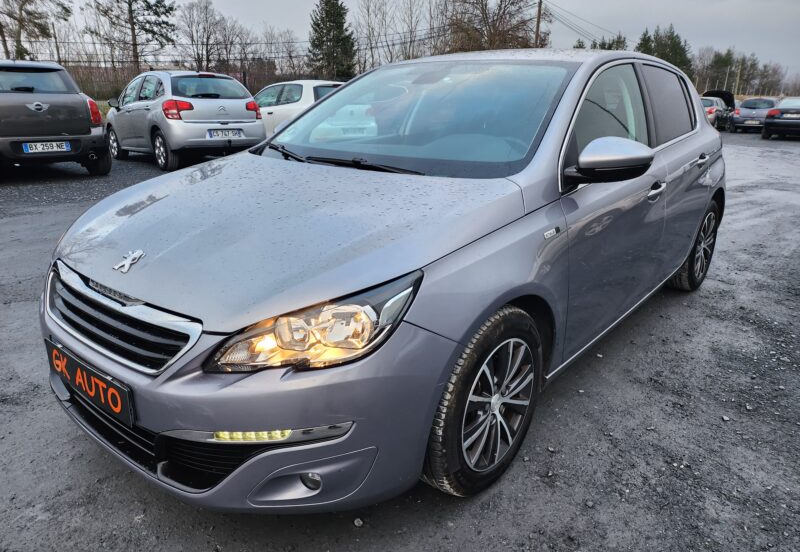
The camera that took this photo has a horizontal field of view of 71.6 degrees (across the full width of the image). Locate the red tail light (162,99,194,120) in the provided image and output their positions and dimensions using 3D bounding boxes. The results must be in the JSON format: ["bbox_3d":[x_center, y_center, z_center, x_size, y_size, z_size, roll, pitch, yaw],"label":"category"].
[{"bbox_3d":[-3.308,-2.486,8.316,0.390,0.280,0.220,-9,19,-29],"label":"red tail light"}]

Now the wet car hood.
[{"bbox_3d":[-0.494,-0.200,1.946,1.500,0.230,1.080,15,37,38],"label":"wet car hood"}]

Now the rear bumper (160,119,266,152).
[{"bbox_3d":[-2.816,-2.186,8.675,1.660,0.480,0.500,-14,22,-38],"label":"rear bumper"}]

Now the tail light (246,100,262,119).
[{"bbox_3d":[-2.365,-2.672,8.930,0.370,0.290,0.300,-14,22,-38],"label":"tail light"}]

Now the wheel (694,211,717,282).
[{"bbox_3d":[1.970,-0.213,3.708,0.150,0.435,0.435,14,22,38],"label":"wheel"}]

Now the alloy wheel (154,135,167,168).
[{"bbox_3d":[-3.689,-1.960,8.710,0.190,0.480,0.480,-14,22,-40],"label":"alloy wheel"}]

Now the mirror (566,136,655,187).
[{"bbox_3d":[0.735,-0.411,1.929,0.250,0.160,0.180,15,23,38],"label":"mirror"}]

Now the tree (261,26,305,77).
[{"bbox_3d":[-9.445,-16.796,44.151,3.400,5.700,3.400,0,17,0],"label":"tree"}]

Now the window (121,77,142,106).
[{"bbox_3d":[-4.564,-3.129,9.427,0.130,0.450,0.950,-14,22,-38],"label":"window"}]

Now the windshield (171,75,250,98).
[{"bbox_3d":[-2.899,-2.921,8.667,1.260,0.370,0.160,-14,-12,-40],"label":"windshield"}]

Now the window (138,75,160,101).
[{"bbox_3d":[-3.904,-2.946,8.695,0.120,0.400,0.900,-14,22,-38],"label":"window"}]

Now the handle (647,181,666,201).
[{"bbox_3d":[1.159,-0.387,2.502,0.050,0.065,0.210,15,23,38],"label":"handle"}]

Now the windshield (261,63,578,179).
[{"bbox_3d":[0.024,-0.726,2.419,1.420,0.160,0.970,15,51,38],"label":"windshield"}]

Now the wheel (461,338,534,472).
[{"bbox_3d":[0.268,0.394,1.782,0.150,0.435,0.435,14,22,38],"label":"wheel"}]

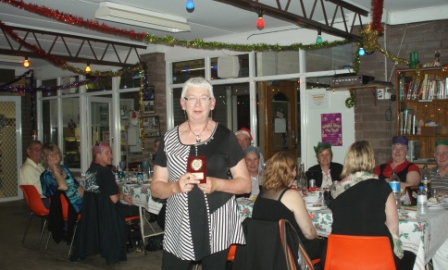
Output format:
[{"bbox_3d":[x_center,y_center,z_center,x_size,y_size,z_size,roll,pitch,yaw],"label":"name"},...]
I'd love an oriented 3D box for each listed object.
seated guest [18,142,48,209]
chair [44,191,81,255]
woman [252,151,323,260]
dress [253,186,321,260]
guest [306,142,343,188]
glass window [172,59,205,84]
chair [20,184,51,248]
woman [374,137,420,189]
[{"bbox_3d":[-2.109,0.713,6.633,0.780,1.280,0.500,-2,1,-30],"label":"seated guest"},{"bbox_3d":[-1.713,0.975,6.059,0.500,0.760,0.530,-1,1,43],"label":"chair"},{"bbox_3d":[0.525,0.728,3.980,0.480,1.220,0.720,-1,1,42],"label":"woman"},{"bbox_3d":[0.495,0.698,3.940,0.420,0.660,0.550,-1,1,42],"label":"dress"},{"bbox_3d":[0.940,0.683,5.188,0.500,1.250,0.750,-1,1,25],"label":"guest"},{"bbox_3d":[-0.584,-1.055,8.692,0.720,0.370,0.050,-1,1,37],"label":"glass window"},{"bbox_3d":[-2.198,0.980,6.584,0.530,0.760,0.500,-2,1,-44],"label":"chair"},{"bbox_3d":[1.505,0.656,4.693,0.570,1.290,0.750,-1,1,28],"label":"woman"}]

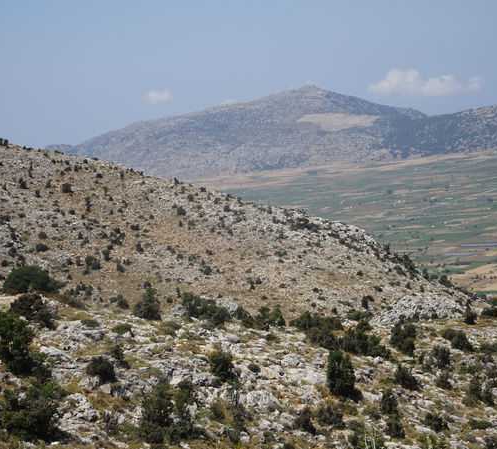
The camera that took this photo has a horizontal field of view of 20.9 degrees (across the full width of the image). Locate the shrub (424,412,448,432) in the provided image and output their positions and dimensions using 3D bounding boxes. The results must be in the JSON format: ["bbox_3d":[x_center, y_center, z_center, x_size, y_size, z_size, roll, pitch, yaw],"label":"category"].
[{"bbox_3d":[8.591,9.097,62.000,1.103,0.900,1.014,0,5,0],"label":"shrub"}]

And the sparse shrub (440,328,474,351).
[{"bbox_3d":[13.319,7.392,86.000,2.039,1.374,1.937,0,4,0],"label":"sparse shrub"}]

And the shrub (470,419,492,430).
[{"bbox_3d":[10.659,9.189,62.000,1.011,0.540,0.859,0,5,0],"label":"shrub"}]

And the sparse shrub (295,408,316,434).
[{"bbox_3d":[2.407,8.467,58.000,0.946,1.046,0.898,0,4,0],"label":"sparse shrub"}]

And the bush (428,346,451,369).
[{"bbox_3d":[11.240,7.727,79.000,1.288,1.307,1.223,0,4,0],"label":"bush"}]

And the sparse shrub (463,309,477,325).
[{"bbox_3d":[18.425,7.635,112.000,1.162,1.301,1.069,0,5,0],"label":"sparse shrub"}]

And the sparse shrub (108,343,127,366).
[{"bbox_3d":[-7.225,7.280,75.000,1.000,1.147,0.950,0,4,0],"label":"sparse shrub"}]

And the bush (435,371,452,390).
[{"bbox_3d":[13.054,10.443,90.338,1.071,1.299,0.964,0,5,0],"label":"bush"}]

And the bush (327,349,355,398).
[{"bbox_3d":[4.824,7.781,70.000,1.452,2.440,1.452,0,5,0],"label":"bush"}]

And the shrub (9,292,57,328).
[{"bbox_3d":[-14.725,5.863,92.000,3.136,2.241,2.666,0,4,0],"label":"shrub"}]

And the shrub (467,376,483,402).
[{"bbox_3d":[14.594,10.608,86.761,1.029,1.621,0.926,0,5,0],"label":"shrub"}]

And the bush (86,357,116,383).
[{"bbox_3d":[-7.567,7.414,69.000,1.534,1.213,1.457,0,4,0],"label":"bush"}]

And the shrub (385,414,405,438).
[{"bbox_3d":[7.928,10.895,72.785,1.079,1.256,0.971,0,5,0],"label":"shrub"}]

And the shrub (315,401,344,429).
[{"bbox_3d":[4.417,10.415,73.589,1.527,1.375,1.374,0,5,0],"label":"shrub"}]

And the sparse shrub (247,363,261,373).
[{"bbox_3d":[0.325,7.735,73.000,0.757,0.483,0.719,0,4,0],"label":"sparse shrub"}]

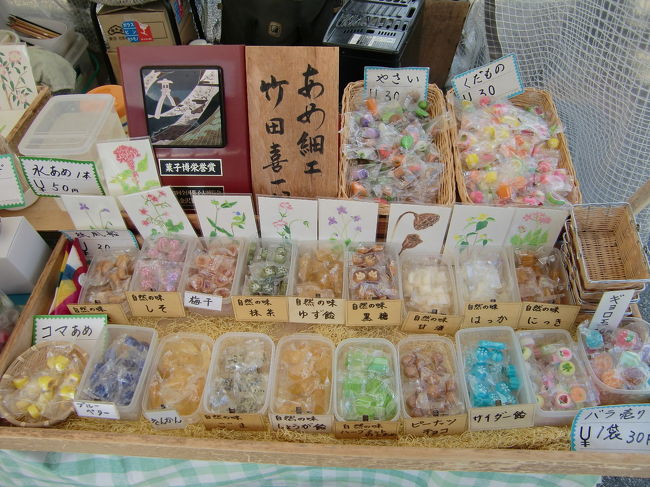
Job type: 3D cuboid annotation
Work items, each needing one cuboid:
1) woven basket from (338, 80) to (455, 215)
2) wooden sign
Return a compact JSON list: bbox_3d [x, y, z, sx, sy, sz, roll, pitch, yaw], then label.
[{"bbox_3d":[0.131,-0.181,1.012,0.205,0.068,0.280,2,63,0],"label":"woven basket"},{"bbox_3d":[-0.054,-0.196,0.944,0.159,0.294,0.018,0,18,0],"label":"wooden sign"}]

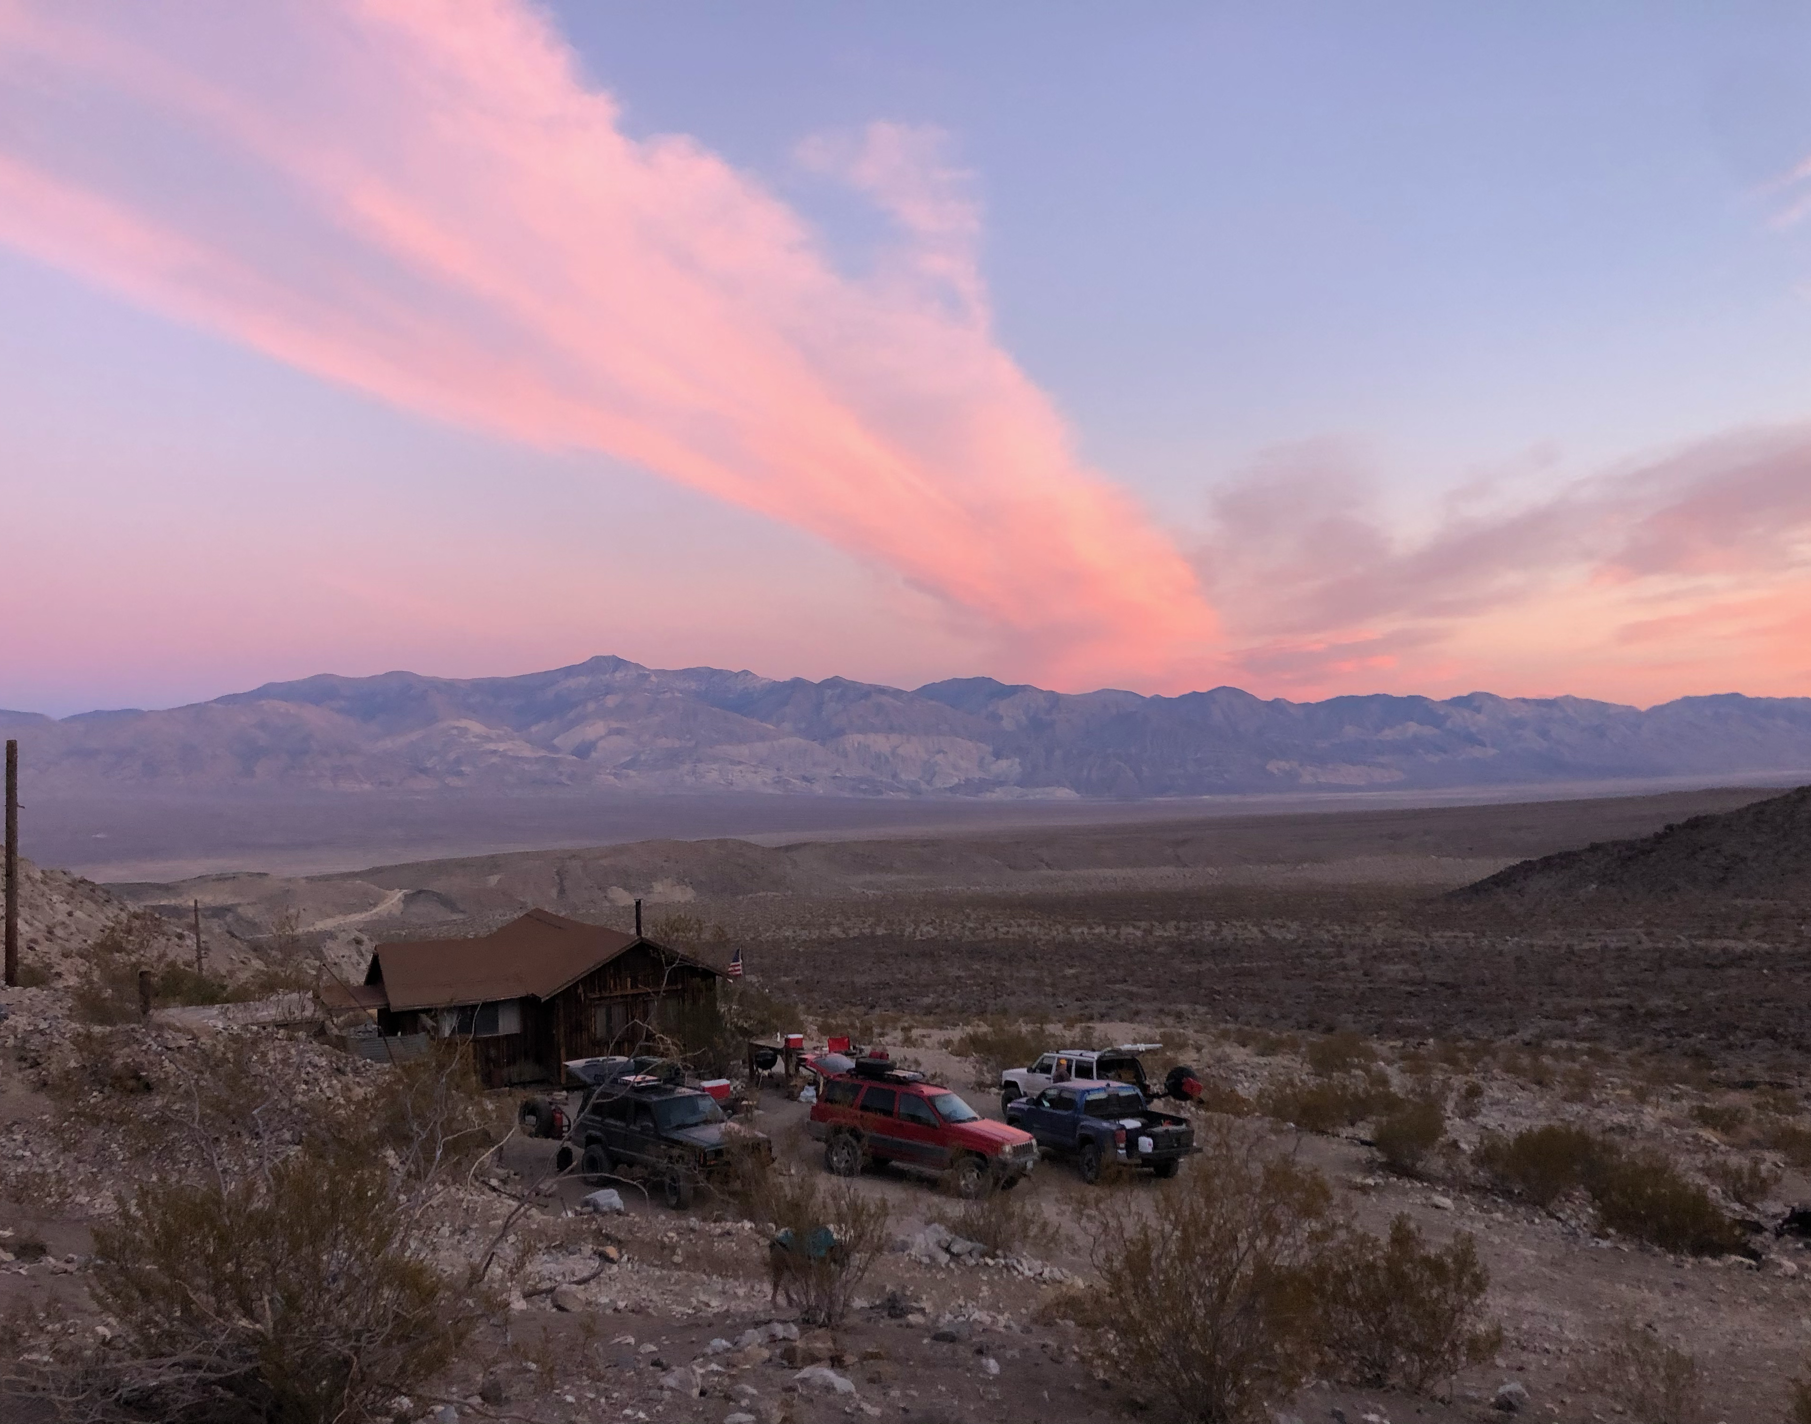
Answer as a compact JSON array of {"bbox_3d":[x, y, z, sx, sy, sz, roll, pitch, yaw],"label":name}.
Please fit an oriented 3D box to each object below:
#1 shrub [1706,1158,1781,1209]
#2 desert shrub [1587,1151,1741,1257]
[{"bbox_3d":[16.916,9.506,31.000,1.450,0.970,1.310,0,-2,0],"label":"shrub"},{"bbox_3d":[13.338,8.525,27.027,2.650,1.700,2.100,-1,-2,26],"label":"desert shrub"}]

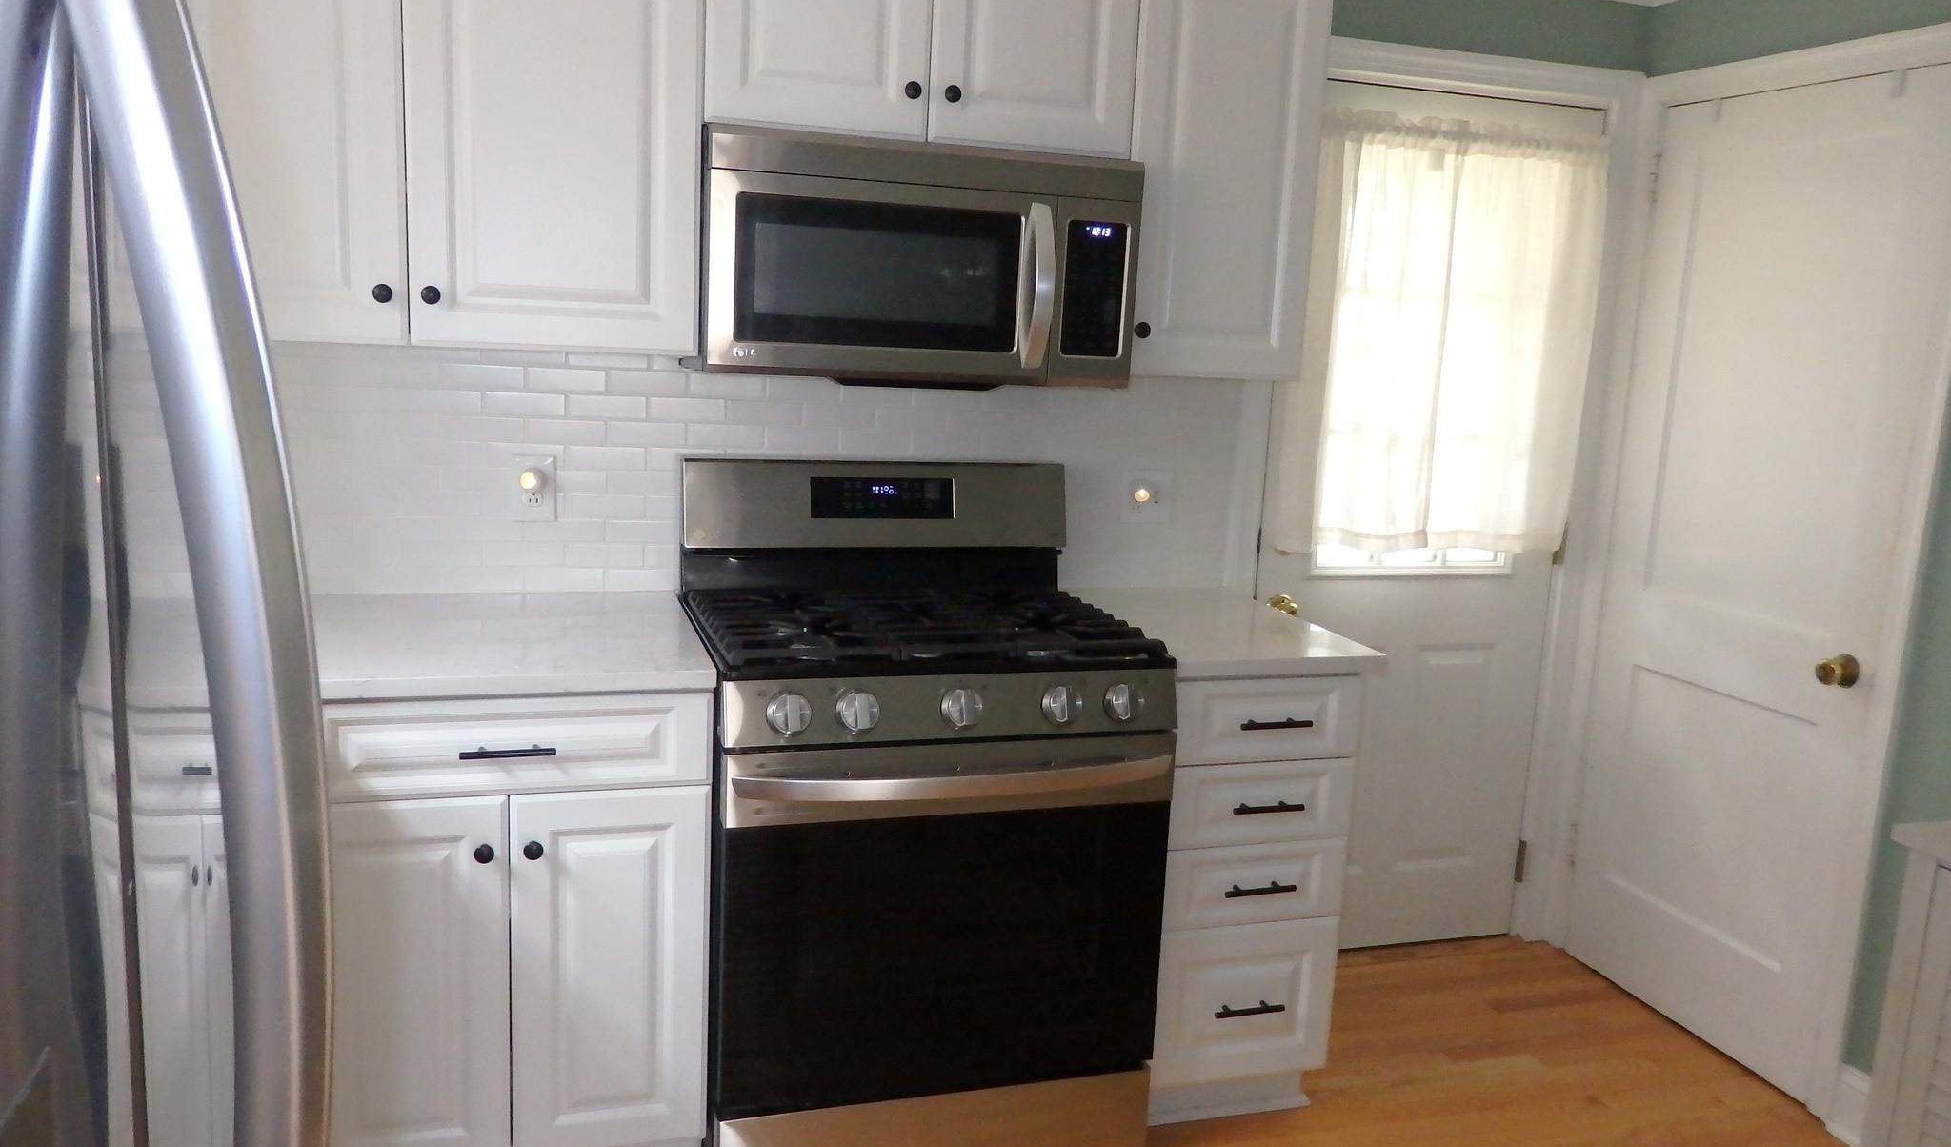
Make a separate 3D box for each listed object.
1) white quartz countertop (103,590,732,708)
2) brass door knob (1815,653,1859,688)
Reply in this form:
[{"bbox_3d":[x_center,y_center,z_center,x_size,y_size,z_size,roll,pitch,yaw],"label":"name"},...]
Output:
[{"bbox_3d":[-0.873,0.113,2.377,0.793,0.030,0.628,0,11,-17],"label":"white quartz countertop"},{"bbox_3d":[1.671,0.189,2.738,0.055,0.062,0.062,0,11,-17],"label":"brass door knob"}]

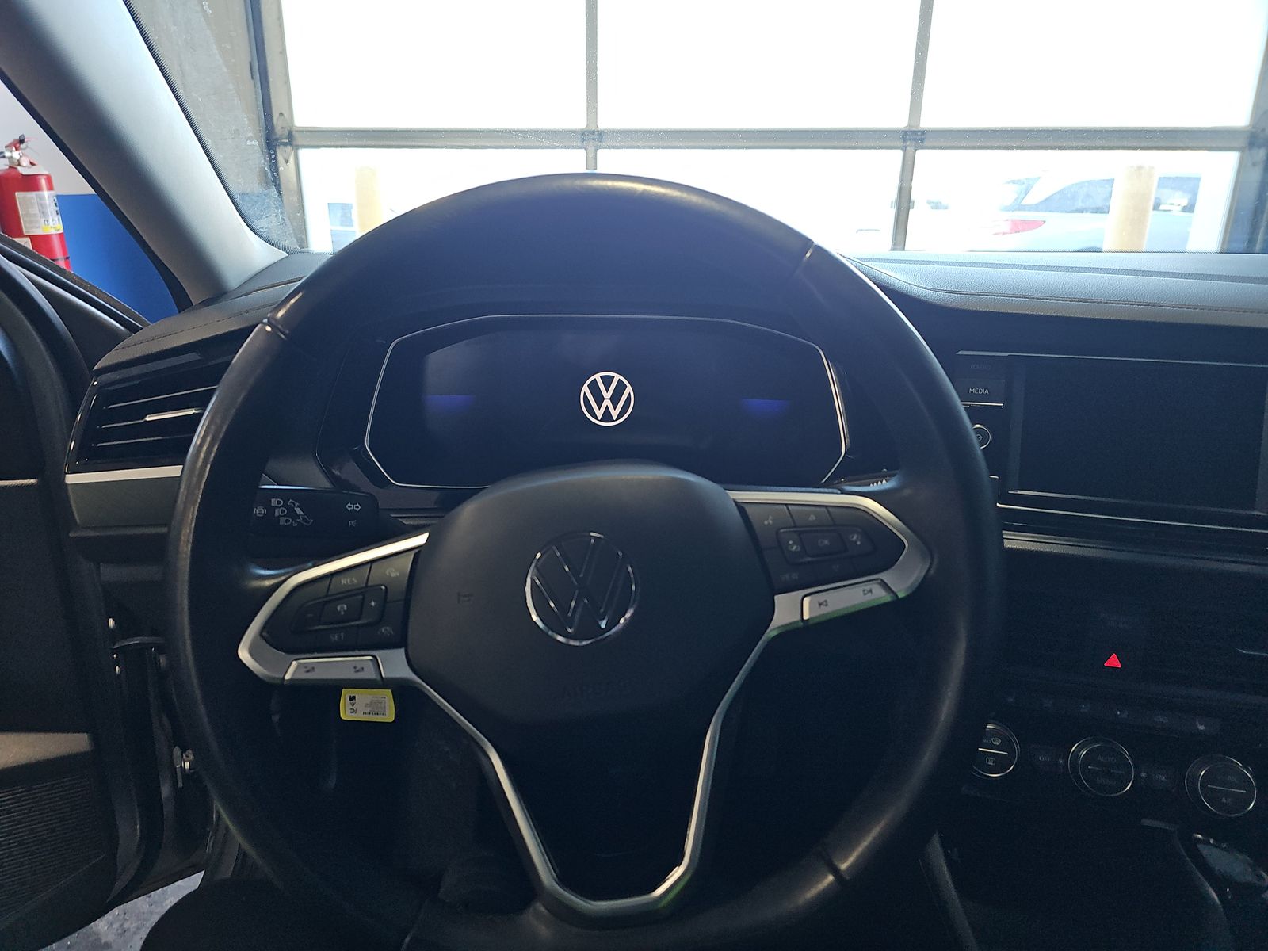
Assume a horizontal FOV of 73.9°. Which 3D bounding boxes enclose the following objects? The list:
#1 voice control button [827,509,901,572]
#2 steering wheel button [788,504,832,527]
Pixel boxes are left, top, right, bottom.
[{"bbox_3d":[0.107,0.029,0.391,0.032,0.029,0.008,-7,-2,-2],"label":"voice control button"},{"bbox_3d":[0.080,0.018,0.383,0.021,0.009,0.006,1,0,0],"label":"steering wheel button"}]

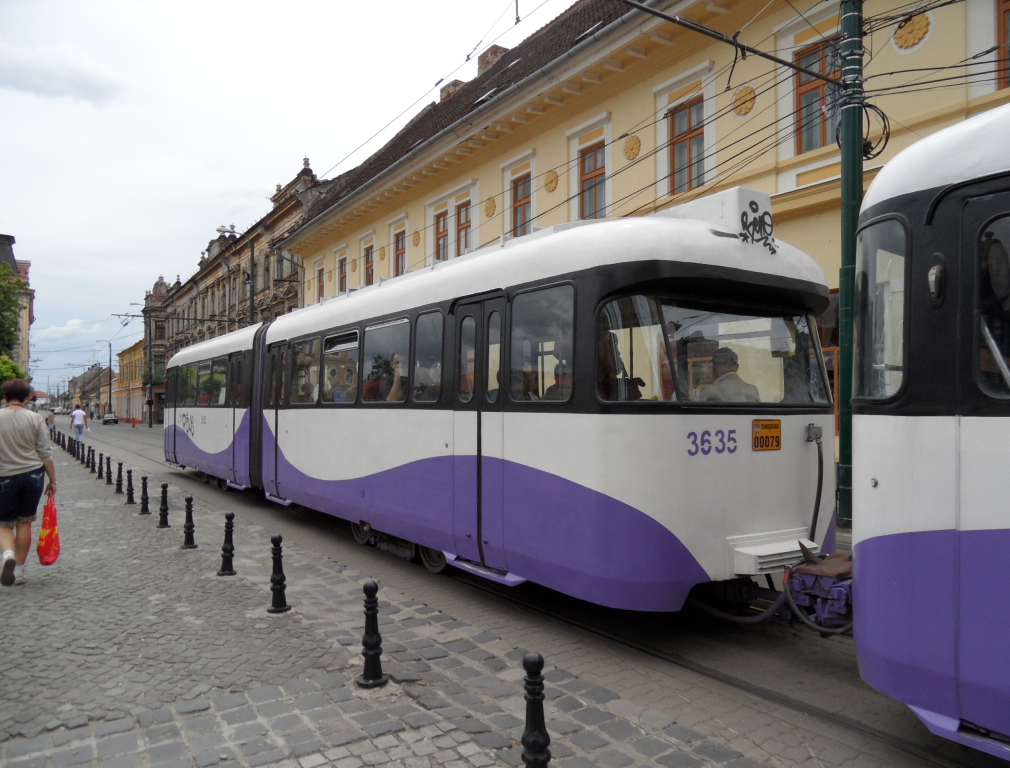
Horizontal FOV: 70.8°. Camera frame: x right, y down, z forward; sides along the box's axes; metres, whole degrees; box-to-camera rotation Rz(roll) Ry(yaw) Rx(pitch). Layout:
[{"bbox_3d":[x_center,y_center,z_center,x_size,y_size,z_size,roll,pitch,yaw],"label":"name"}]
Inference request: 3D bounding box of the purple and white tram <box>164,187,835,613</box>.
[{"bbox_3d":[-2.982,0.348,11.663,2.330,3.260,16.900,1,-2,-35],"label":"purple and white tram"}]

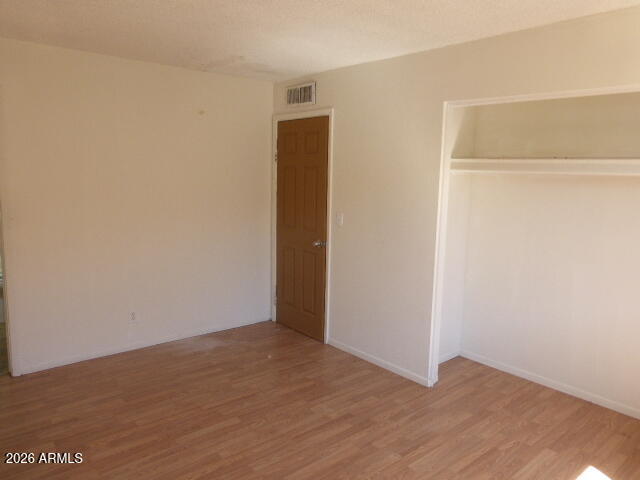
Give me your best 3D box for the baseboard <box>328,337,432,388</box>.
[{"bbox_3d":[0.448,0.997,3.863,0.015,0.068,1.090,-6,12,-41],"label":"baseboard"}]

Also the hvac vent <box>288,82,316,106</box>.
[{"bbox_3d":[-0.180,-1.341,4.284,0.022,0.185,0.445,-6,12,-41],"label":"hvac vent"}]

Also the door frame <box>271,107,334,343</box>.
[{"bbox_3d":[-0.168,-0.152,4.476,0.100,2.120,0.900,-6,12,-41],"label":"door frame"}]

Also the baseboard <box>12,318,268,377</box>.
[{"bbox_3d":[-1.399,0.904,4.181,2.270,0.068,0.015,-6,12,-41],"label":"baseboard"}]

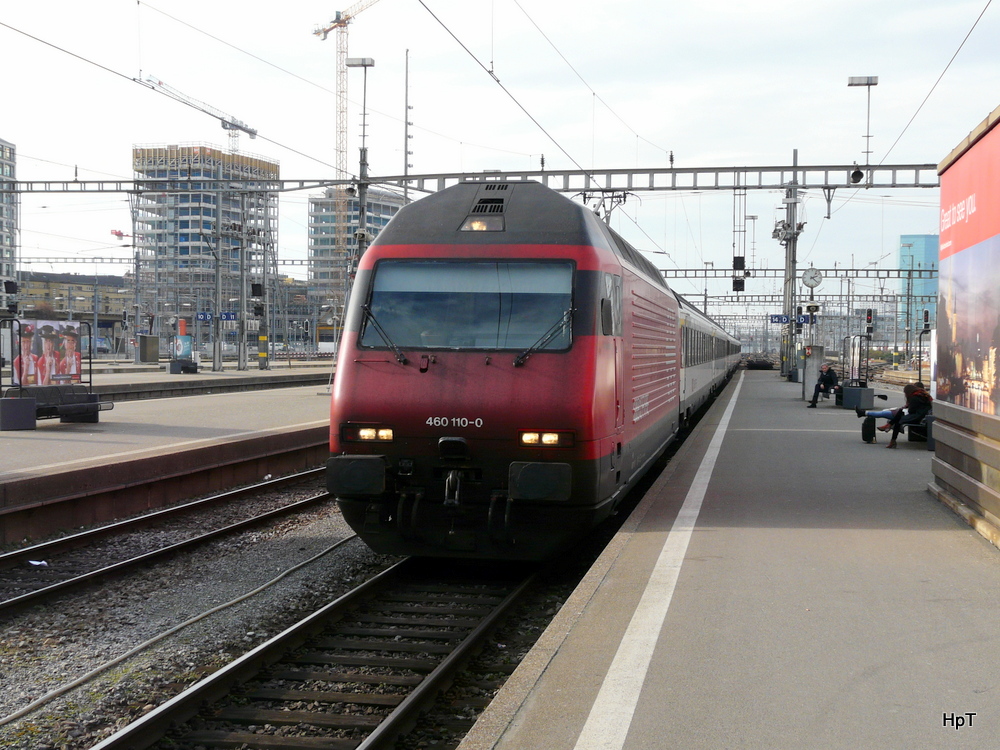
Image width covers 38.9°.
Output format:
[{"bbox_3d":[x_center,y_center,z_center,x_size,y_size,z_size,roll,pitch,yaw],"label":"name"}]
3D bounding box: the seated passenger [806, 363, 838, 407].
[{"bbox_3d":[10.200,0.358,44.700,0.880,1.360,0.580,0,1,-10],"label":"seated passenger"}]

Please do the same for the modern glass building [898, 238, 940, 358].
[{"bbox_3d":[439.515,-81.584,1476.000,47.000,126.000,38.000,1,1,10],"label":"modern glass building"}]

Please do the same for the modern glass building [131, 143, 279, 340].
[{"bbox_3d":[-82.155,-34.214,400.654,22.821,56.163,36.712,1,1,24],"label":"modern glass building"}]

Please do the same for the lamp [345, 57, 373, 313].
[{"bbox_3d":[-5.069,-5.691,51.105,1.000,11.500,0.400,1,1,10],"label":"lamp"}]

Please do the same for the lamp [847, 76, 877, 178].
[{"bbox_3d":[12.308,-8.352,48.031,1.000,3.508,0.400,1,1,10],"label":"lamp"}]

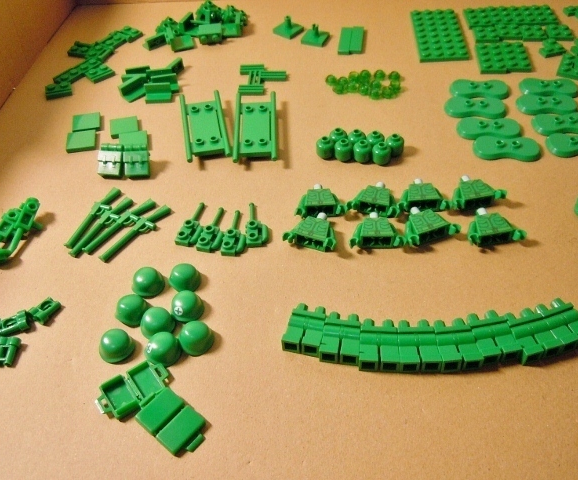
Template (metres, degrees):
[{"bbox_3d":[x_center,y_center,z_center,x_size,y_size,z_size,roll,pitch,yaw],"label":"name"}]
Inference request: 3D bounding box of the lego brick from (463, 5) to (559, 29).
[{"bbox_3d":[0.162,-0.164,0.402,0.064,0.005,0.024,-2,48,2],"label":"lego brick"}]

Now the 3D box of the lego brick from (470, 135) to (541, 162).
[{"bbox_3d":[0.120,-0.051,0.305,0.035,0.005,0.017,3,49,7],"label":"lego brick"}]

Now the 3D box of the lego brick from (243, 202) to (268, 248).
[{"bbox_3d":[-0.016,-0.009,0.275,0.011,0.005,0.029,-6,48,-2],"label":"lego brick"}]

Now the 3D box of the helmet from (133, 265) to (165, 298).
[{"bbox_3d":[-0.063,0.017,0.247,0.015,0.010,0.015,-2,48,2],"label":"helmet"}]

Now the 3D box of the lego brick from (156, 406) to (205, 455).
[{"bbox_3d":[-0.039,0.073,0.210,0.013,0.004,0.016,31,58,28],"label":"lego brick"}]

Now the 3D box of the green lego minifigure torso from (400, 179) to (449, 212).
[{"bbox_3d":[0.068,-0.023,0.282,0.026,0.008,0.018,-3,49,1],"label":"green lego minifigure torso"}]

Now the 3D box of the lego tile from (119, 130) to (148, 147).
[{"bbox_3d":[-0.091,-0.057,0.325,0.016,0.003,0.016,-8,49,-3],"label":"lego tile"}]

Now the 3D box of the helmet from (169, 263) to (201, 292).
[{"bbox_3d":[-0.048,0.015,0.253,0.015,0.009,0.014,-2,48,2],"label":"helmet"}]

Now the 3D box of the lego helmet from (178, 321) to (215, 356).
[{"bbox_3d":[-0.039,0.039,0.231,0.015,0.011,0.015,-2,48,2],"label":"lego helmet"}]

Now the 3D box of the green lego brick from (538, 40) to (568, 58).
[{"bbox_3d":[0.174,-0.128,0.370,0.016,0.005,0.016,-19,50,-12],"label":"green lego brick"}]

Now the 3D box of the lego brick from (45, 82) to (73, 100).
[{"bbox_3d":[-0.148,-0.096,0.357,0.016,0.005,0.010,-13,49,-8],"label":"lego brick"}]

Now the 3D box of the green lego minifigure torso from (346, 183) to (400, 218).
[{"bbox_3d":[0.044,-0.021,0.279,0.025,0.010,0.021,11,50,13],"label":"green lego minifigure torso"}]

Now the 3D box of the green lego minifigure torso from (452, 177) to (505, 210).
[{"bbox_3d":[0.095,-0.025,0.282,0.029,0.008,0.018,-11,49,-6],"label":"green lego minifigure torso"}]

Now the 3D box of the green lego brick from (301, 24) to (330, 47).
[{"bbox_3d":[0.019,-0.146,0.391,0.016,0.013,0.016,14,51,16],"label":"green lego brick"}]

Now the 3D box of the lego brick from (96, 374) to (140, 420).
[{"bbox_3d":[-0.069,0.063,0.221,0.014,0.004,0.016,-31,54,-21],"label":"lego brick"}]

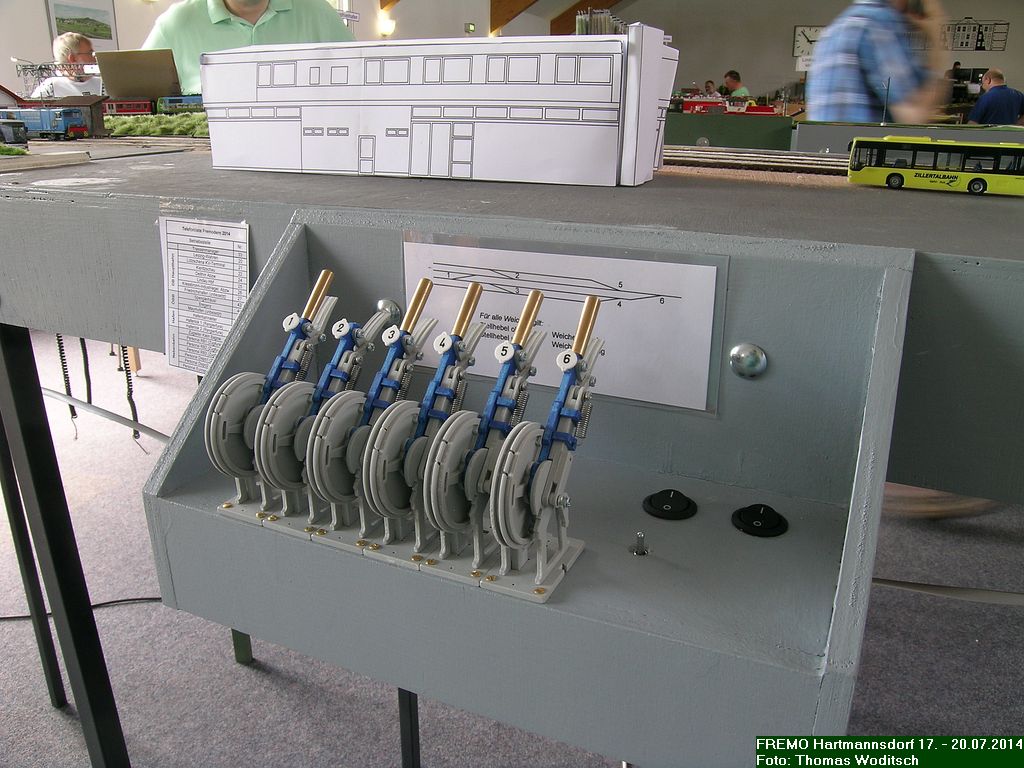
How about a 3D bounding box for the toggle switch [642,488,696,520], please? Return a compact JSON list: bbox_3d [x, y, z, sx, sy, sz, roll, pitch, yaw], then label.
[{"bbox_3d":[0.070,0.052,0.366,0.024,0.006,0.024,-1,20,0],"label":"toggle switch"}]

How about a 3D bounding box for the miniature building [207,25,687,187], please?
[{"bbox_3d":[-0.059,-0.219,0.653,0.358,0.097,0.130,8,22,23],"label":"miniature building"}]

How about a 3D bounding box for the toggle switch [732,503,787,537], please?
[{"bbox_3d":[0.106,0.056,0.352,0.024,0.006,0.024,9,22,24],"label":"toggle switch"}]

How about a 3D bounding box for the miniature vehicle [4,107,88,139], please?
[{"bbox_3d":[-0.751,-0.420,1.332,0.178,0.047,0.034,10,22,27],"label":"miniature vehicle"}]

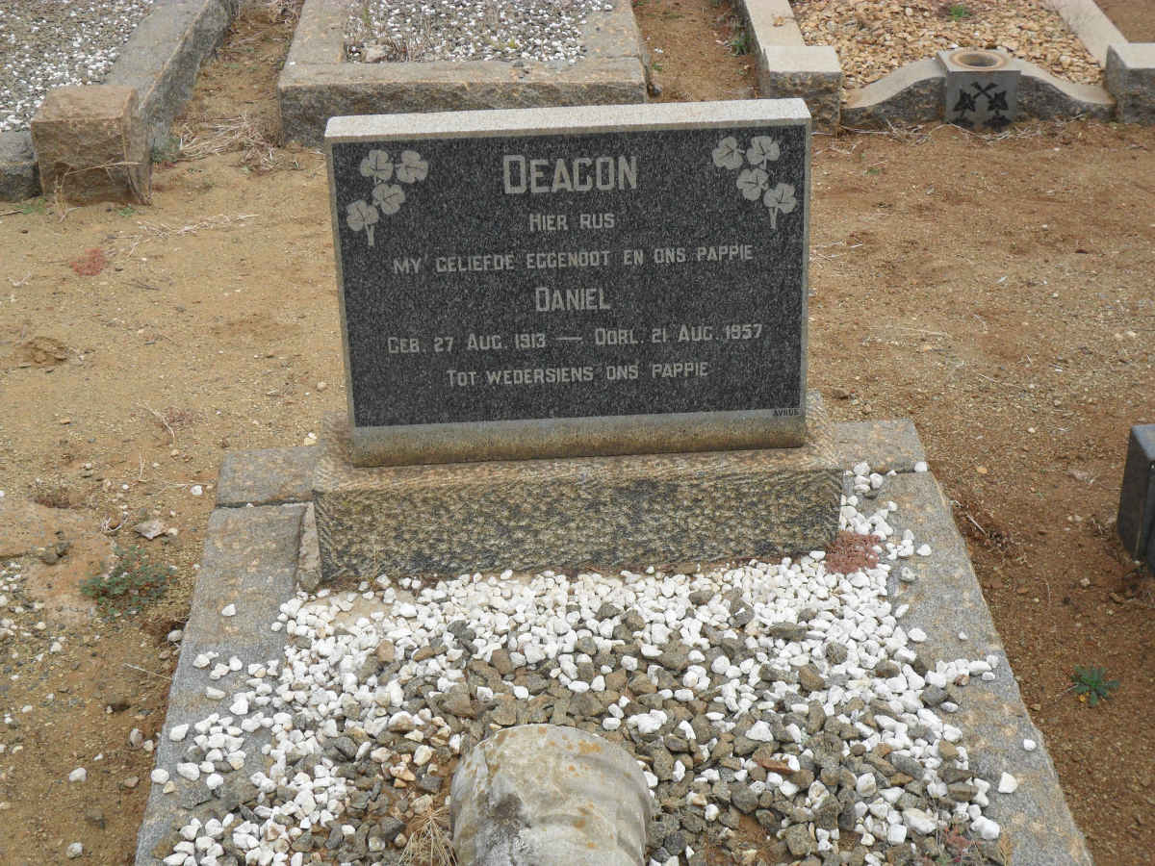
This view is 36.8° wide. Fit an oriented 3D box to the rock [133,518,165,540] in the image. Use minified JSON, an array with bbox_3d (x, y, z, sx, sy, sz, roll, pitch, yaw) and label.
[{"bbox_3d":[-0.625,0.140,2.529,0.044,0.017,0.034,-3,32,-2],"label":"rock"}]

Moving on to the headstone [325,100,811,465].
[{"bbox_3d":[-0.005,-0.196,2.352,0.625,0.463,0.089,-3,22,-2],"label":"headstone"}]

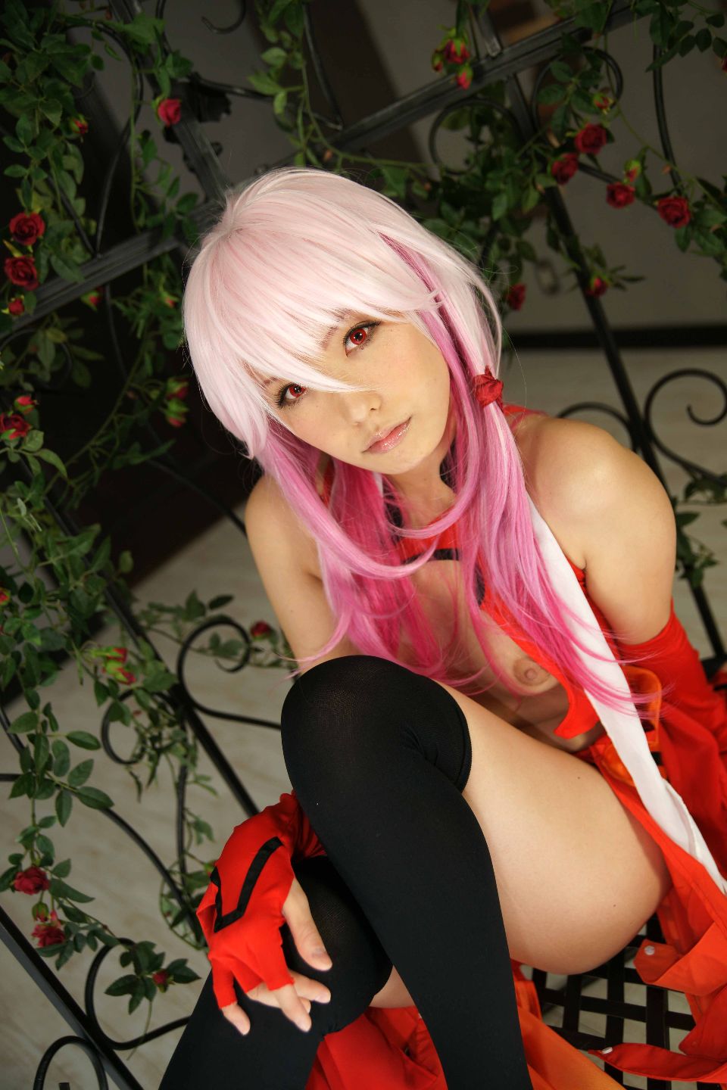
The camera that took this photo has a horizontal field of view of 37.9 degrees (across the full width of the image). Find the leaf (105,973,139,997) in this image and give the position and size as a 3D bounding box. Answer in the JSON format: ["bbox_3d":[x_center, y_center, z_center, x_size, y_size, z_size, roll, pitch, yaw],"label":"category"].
[{"bbox_3d":[-0.209,0.381,0.915,0.034,0.008,0.017,-27,62,0],"label":"leaf"}]

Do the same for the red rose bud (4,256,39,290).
[{"bbox_3d":[-0.318,-0.253,0.985,0.033,0.032,0.025,-31,15,-8],"label":"red rose bud"}]

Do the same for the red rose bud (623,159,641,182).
[{"bbox_3d":[0.287,-0.399,1.130,0.018,0.025,0.018,17,12,8],"label":"red rose bud"}]

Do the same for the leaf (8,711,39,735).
[{"bbox_3d":[-0.314,0.165,0.980,0.035,0.017,0.009,-35,2,-20],"label":"leaf"}]

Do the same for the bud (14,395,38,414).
[{"bbox_3d":[-0.363,-0.151,1.140,0.022,0.022,0.021,6,21,0],"label":"bud"}]

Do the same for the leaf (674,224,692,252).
[{"bbox_3d":[0.329,-0.315,1.090,0.018,0.033,0.009,0,15,17],"label":"leaf"}]

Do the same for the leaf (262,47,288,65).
[{"bbox_3d":[-0.088,-0.485,1.050,0.027,0.018,0.008,-4,7,0],"label":"leaf"}]

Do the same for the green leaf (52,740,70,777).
[{"bbox_3d":[-0.314,0.221,1.100,0.018,0.039,0.009,-6,0,-1],"label":"green leaf"}]

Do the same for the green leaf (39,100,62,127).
[{"bbox_3d":[-0.343,-0.472,1.160,0.021,0.032,0.008,-27,0,3],"label":"green leaf"}]

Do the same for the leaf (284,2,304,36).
[{"bbox_3d":[-0.079,-0.606,1.220,0.022,0.041,0.009,0,0,-11],"label":"leaf"}]

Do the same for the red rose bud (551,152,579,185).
[{"bbox_3d":[0.205,-0.384,1.080,0.031,0.031,0.029,-2,28,-39],"label":"red rose bud"}]

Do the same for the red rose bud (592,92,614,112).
[{"bbox_3d":[0.232,-0.430,1.030,0.021,0.019,0.019,53,125,41],"label":"red rose bud"}]

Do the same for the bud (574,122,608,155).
[{"bbox_3d":[0.261,-0.467,1.220,0.038,0.038,0.032,0,12,6],"label":"bud"}]

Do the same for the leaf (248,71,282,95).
[{"bbox_3d":[-0.100,-0.466,1.070,0.017,0.041,0.009,-63,15,19],"label":"leaf"}]

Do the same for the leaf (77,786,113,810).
[{"bbox_3d":[-0.226,0.212,0.890,0.008,0.034,0.017,113,180,-65],"label":"leaf"}]

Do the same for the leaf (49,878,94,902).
[{"bbox_3d":[-0.270,0.319,0.980,0.015,0.048,0.009,-66,6,-22],"label":"leaf"}]

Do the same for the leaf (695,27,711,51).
[{"bbox_3d":[0.353,-0.525,1.100,0.017,0.025,0.008,3,9,17],"label":"leaf"}]

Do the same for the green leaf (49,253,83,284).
[{"bbox_3d":[-0.297,-0.277,1.060,0.018,0.043,0.010,-50,6,1],"label":"green leaf"}]

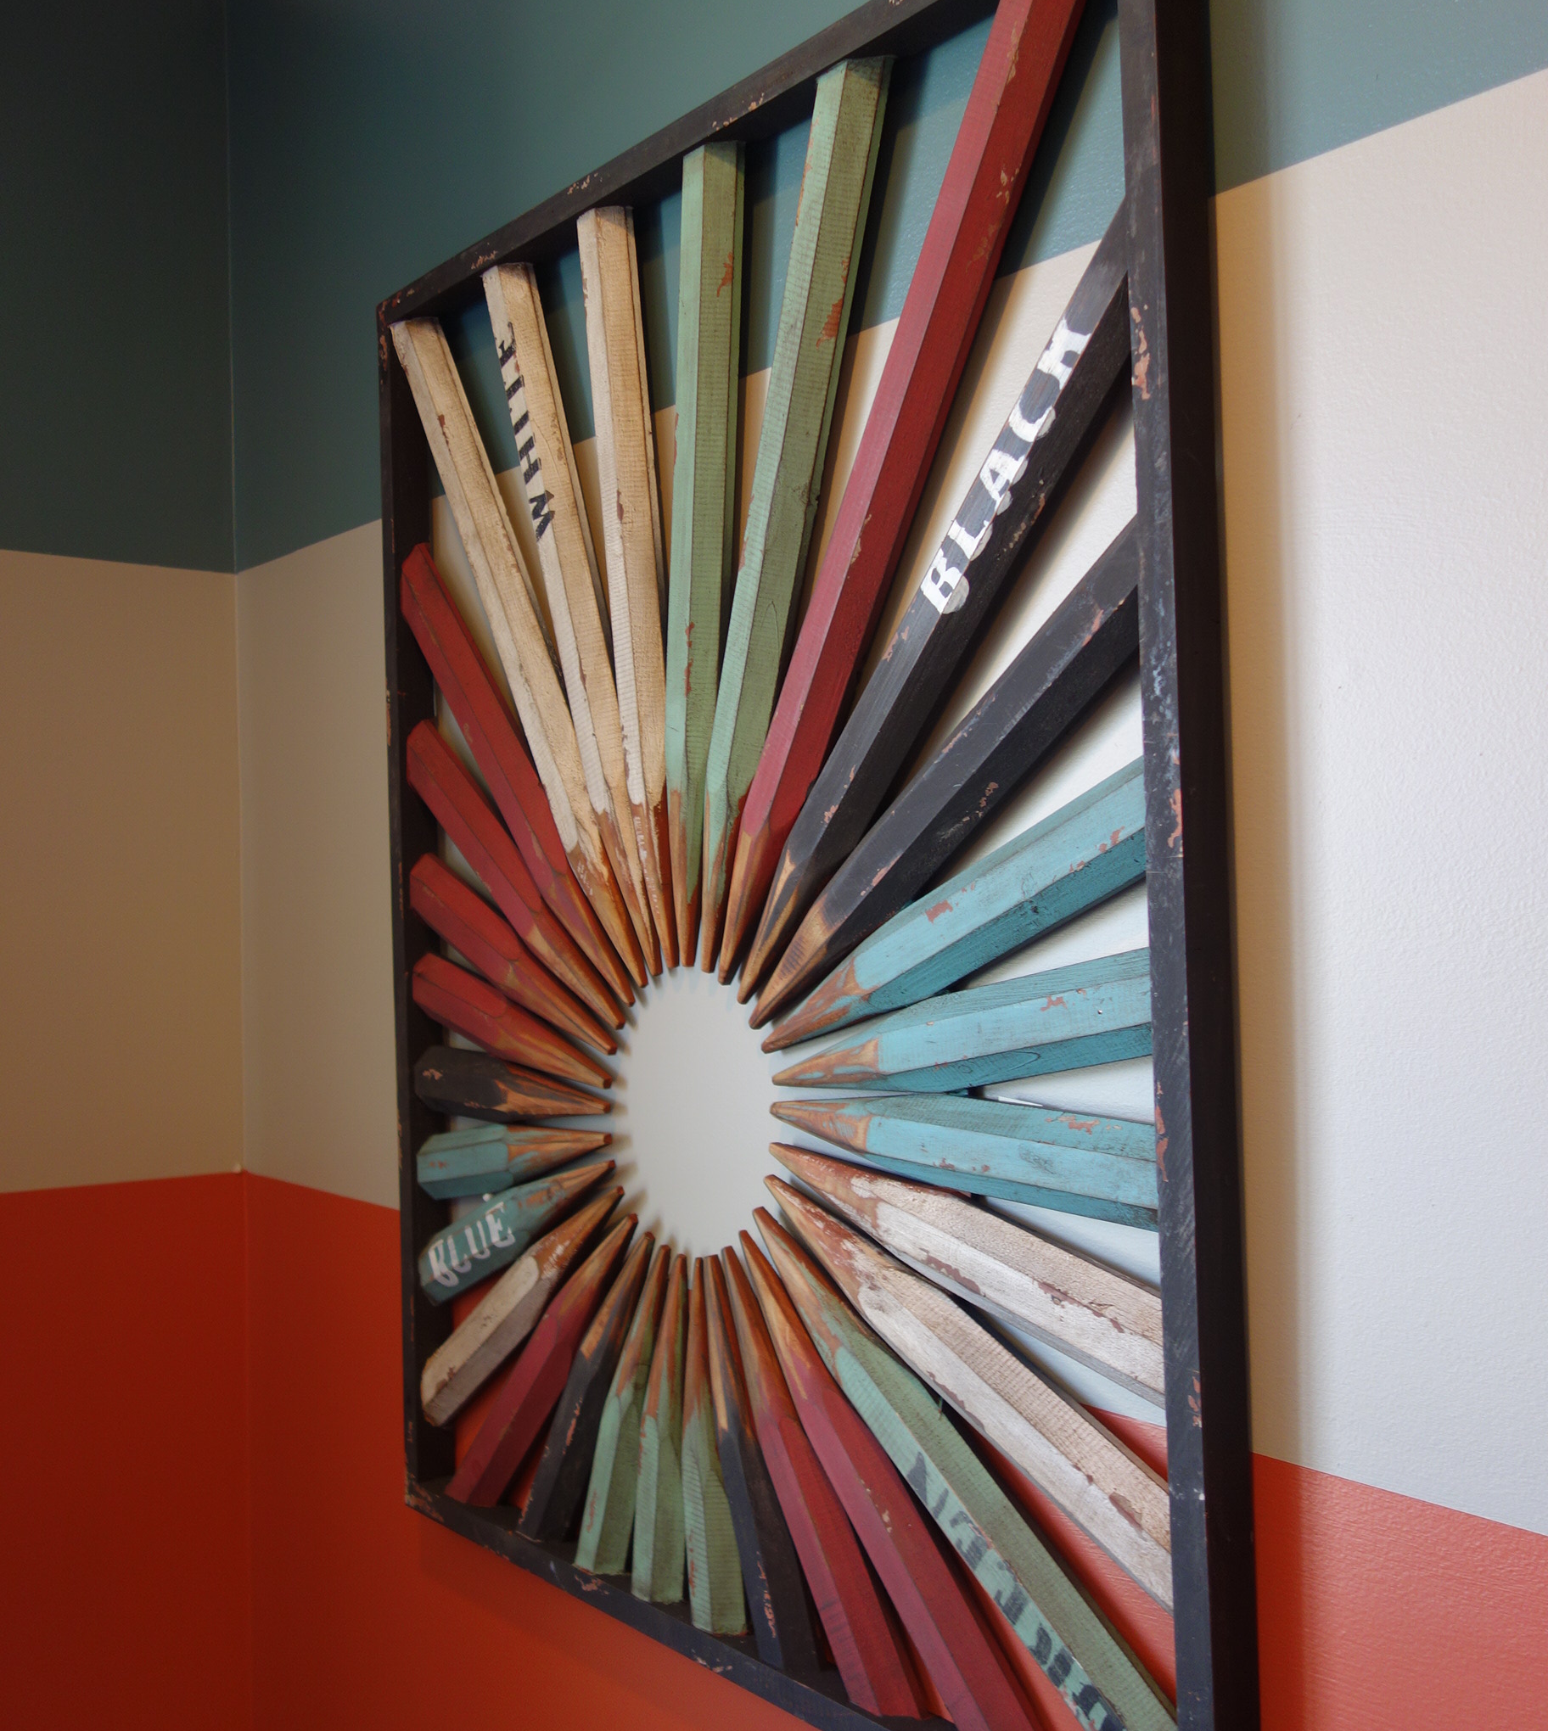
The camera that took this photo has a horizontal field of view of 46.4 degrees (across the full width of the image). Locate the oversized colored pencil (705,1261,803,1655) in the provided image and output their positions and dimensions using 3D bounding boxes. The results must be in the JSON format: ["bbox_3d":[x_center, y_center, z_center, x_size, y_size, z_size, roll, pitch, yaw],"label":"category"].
[{"bbox_3d":[-0.012,0.365,1.117,0.035,0.245,0.053,-1,-20,-38],"label":"oversized colored pencil"}]

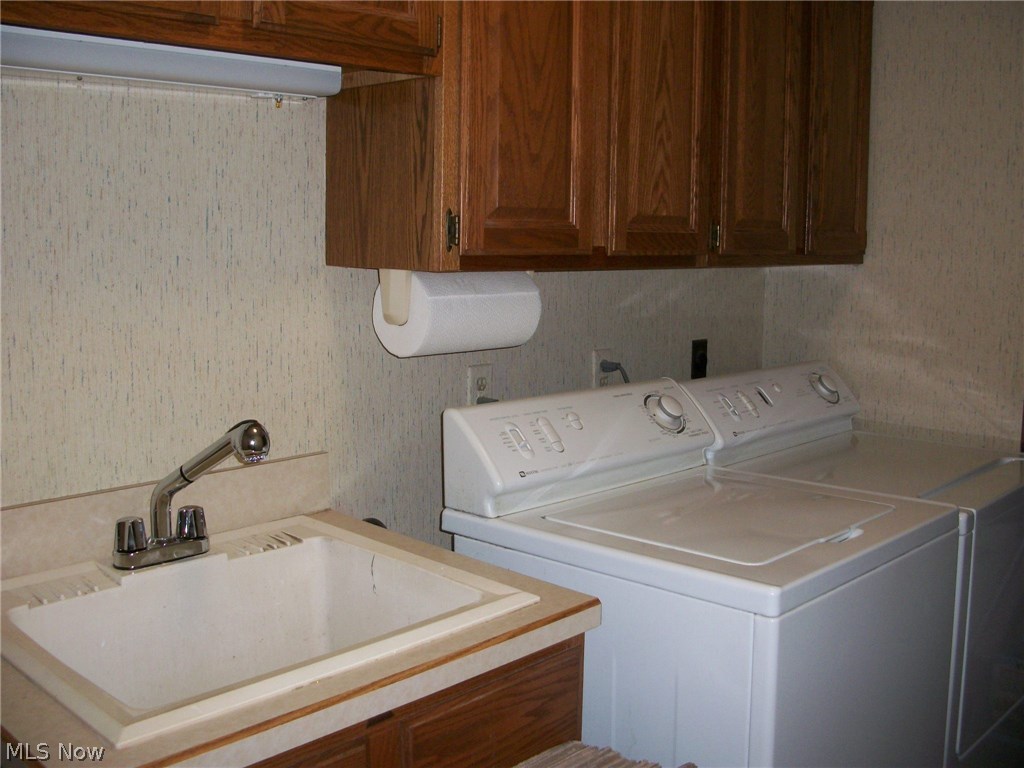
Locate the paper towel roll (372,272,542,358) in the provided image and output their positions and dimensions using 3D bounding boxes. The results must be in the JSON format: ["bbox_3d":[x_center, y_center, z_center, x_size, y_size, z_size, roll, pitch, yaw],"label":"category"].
[{"bbox_3d":[-0.100,-0.139,1.947,0.278,0.160,0.160,-7,10,-44],"label":"paper towel roll"}]

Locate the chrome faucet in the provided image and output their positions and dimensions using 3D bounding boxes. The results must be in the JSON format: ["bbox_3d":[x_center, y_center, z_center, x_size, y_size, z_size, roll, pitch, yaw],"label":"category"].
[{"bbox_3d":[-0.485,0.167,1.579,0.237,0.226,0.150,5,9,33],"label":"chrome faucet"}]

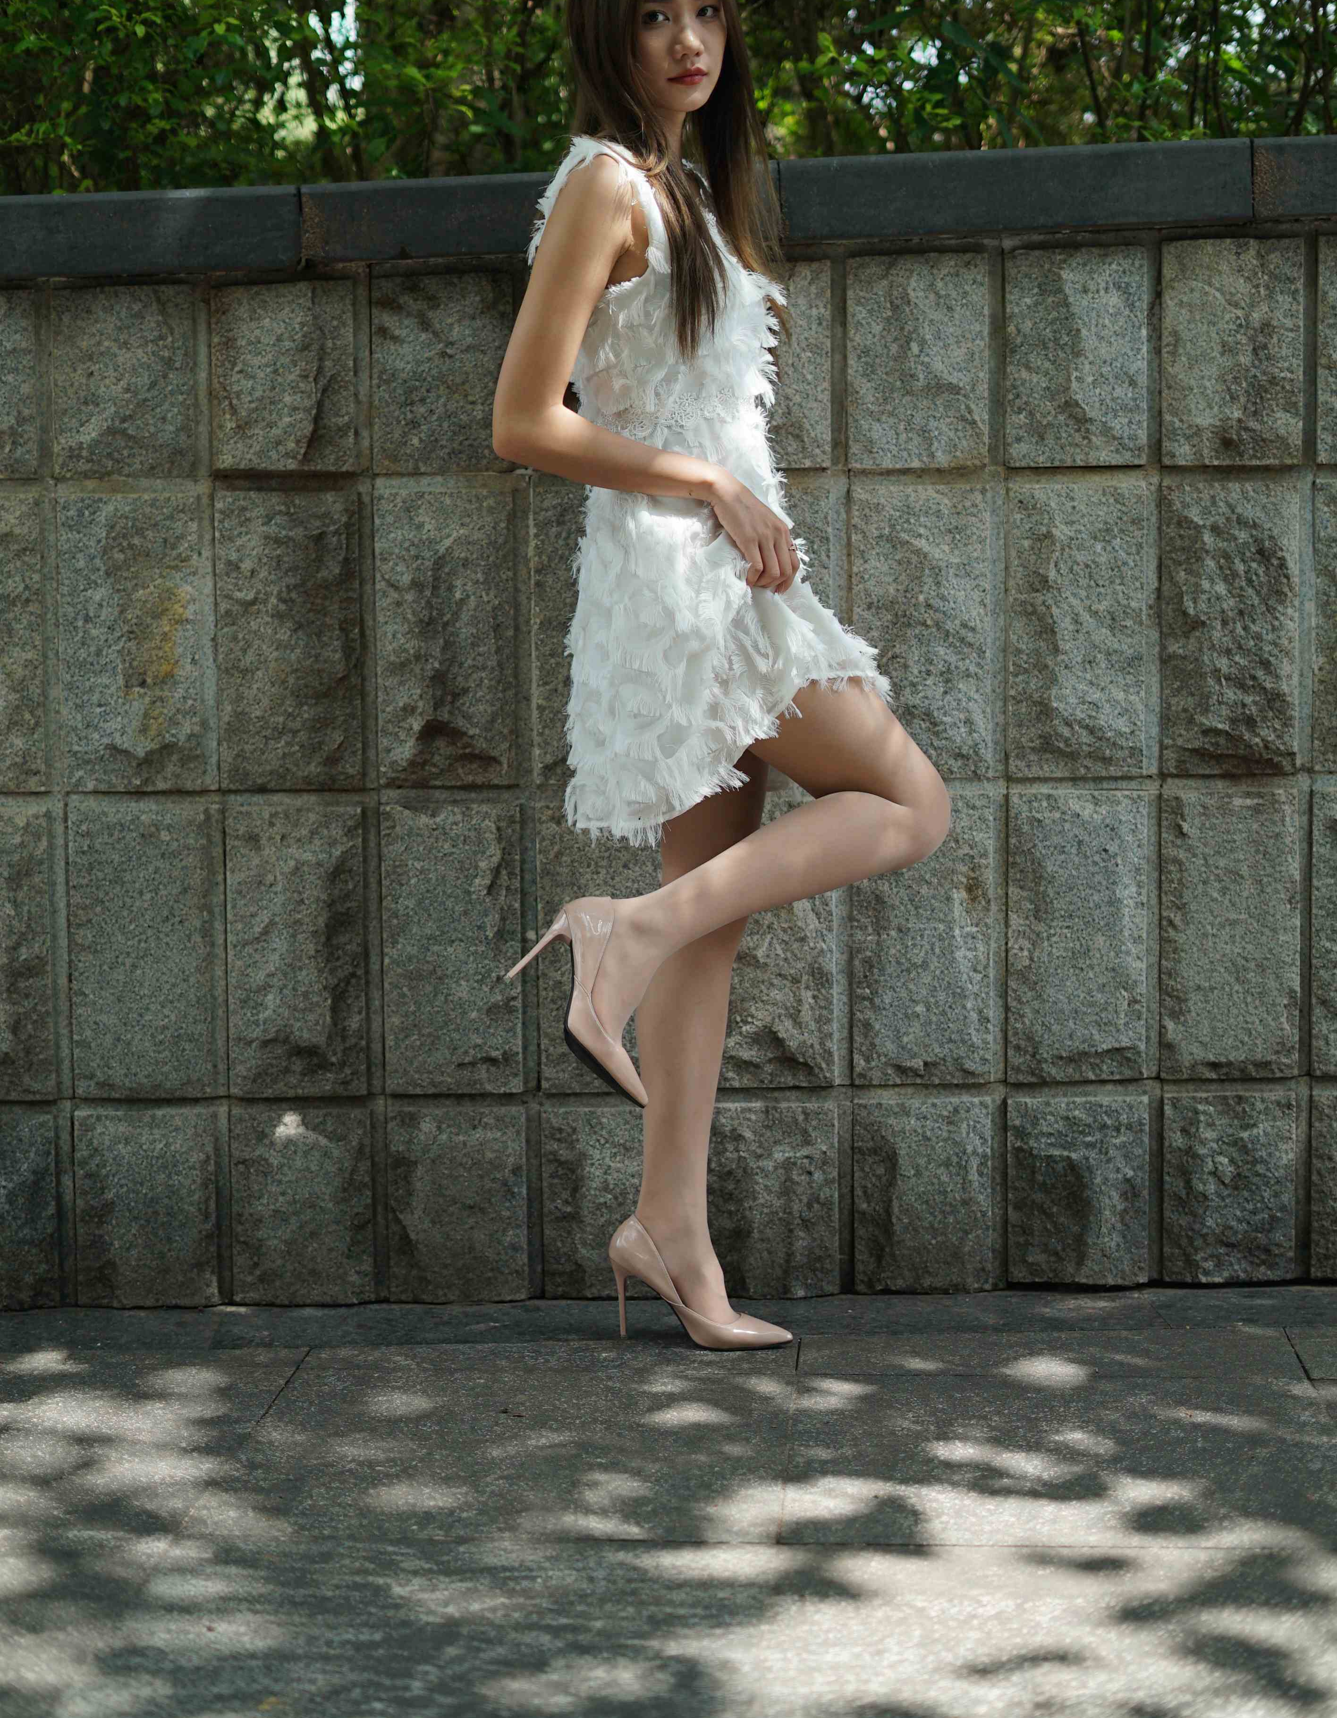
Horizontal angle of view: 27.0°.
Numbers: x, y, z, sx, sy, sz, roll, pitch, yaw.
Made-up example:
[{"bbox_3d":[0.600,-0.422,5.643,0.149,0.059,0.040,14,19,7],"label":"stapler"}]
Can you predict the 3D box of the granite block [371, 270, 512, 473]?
[{"bbox_3d":[-0.295,-0.631,3.634,0.187,0.265,0.100,-1,4,-2],"label":"granite block"}]

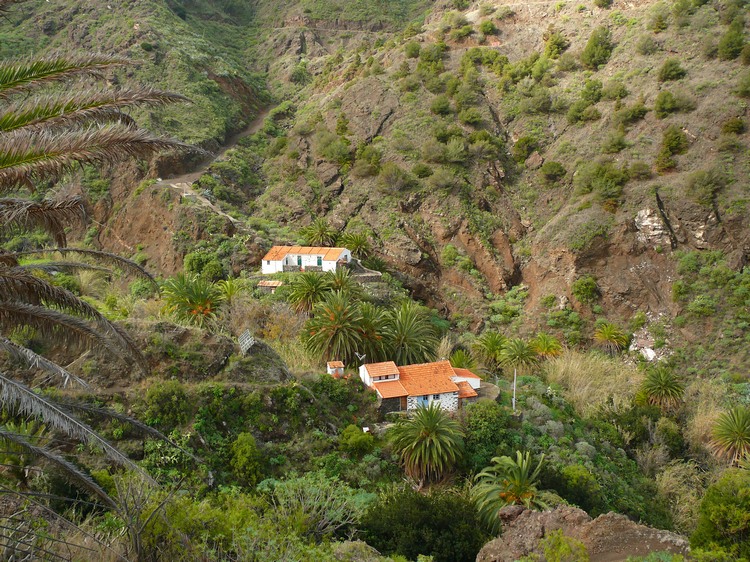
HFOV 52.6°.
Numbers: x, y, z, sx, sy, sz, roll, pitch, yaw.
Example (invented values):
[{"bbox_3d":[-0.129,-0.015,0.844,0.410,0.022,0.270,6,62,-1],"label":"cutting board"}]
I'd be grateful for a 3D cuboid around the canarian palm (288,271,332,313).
[{"bbox_3d":[-10.627,1.866,123.000,7.400,6.900,7.300,0,13,0],"label":"canarian palm"}]

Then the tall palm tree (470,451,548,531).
[{"bbox_3d":[13.484,21.203,76.000,7.300,7.700,7.200,0,13,0],"label":"tall palm tree"}]

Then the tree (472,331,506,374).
[{"bbox_3d":[19.030,11.720,126.000,5.480,6.600,5.480,0,12,0],"label":"tree"}]

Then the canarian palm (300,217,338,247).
[{"bbox_3d":[-11.080,-9.280,151.310,7.580,7.160,7.580,-1,14,-4],"label":"canarian palm"}]

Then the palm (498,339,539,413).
[{"bbox_3d":[17.410,11.410,92.000,4.800,9.000,4.800,3,13,11],"label":"palm"}]

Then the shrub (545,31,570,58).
[{"bbox_3d":[43.000,-55.730,178.630,6.130,6.300,5.820,3,14,13],"label":"shrub"}]

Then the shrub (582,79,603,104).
[{"bbox_3d":[55.660,-48.490,194.000,5.960,6.450,5.660,0,12,0],"label":"shrub"}]

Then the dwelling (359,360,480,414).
[{"bbox_3d":[6.529,13.653,100.000,15.000,5.200,7.600,-4,12,-18],"label":"dwelling"}]

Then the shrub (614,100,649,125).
[{"bbox_3d":[55.150,-36.229,163.000,7.200,5.000,6.200,4,12,18],"label":"shrub"}]

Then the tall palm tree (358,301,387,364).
[{"bbox_3d":[-0.517,7.756,112.000,7.000,9.400,7.000,0,12,0],"label":"tall palm tree"}]

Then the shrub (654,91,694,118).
[{"bbox_3d":[65.186,-38.415,165.000,8.500,5.800,7.200,5,12,21],"label":"shrub"}]

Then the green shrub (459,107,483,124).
[{"bbox_3d":[23.683,-41.042,188.000,5.800,4.500,5.600,0,13,0],"label":"green shrub"}]

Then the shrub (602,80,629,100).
[{"bbox_3d":[61.860,-49.000,195.000,6.490,4.990,5.840,0,12,0],"label":"shrub"}]

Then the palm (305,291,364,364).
[{"bbox_3d":[-5.663,6.642,106.000,8.400,9.800,8.300,0,13,0],"label":"palm"}]

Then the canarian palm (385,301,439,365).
[{"bbox_3d":[5.248,7.548,109.000,7.700,9.000,7.600,0,13,0],"label":"canarian palm"}]

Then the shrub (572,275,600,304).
[{"bbox_3d":[41.290,1.660,148.000,5.300,5.680,4.770,0,12,0],"label":"shrub"}]

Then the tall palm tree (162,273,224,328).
[{"bbox_3d":[-26.096,2.947,109.000,8.700,7.700,8.500,0,13,0],"label":"tall palm tree"}]

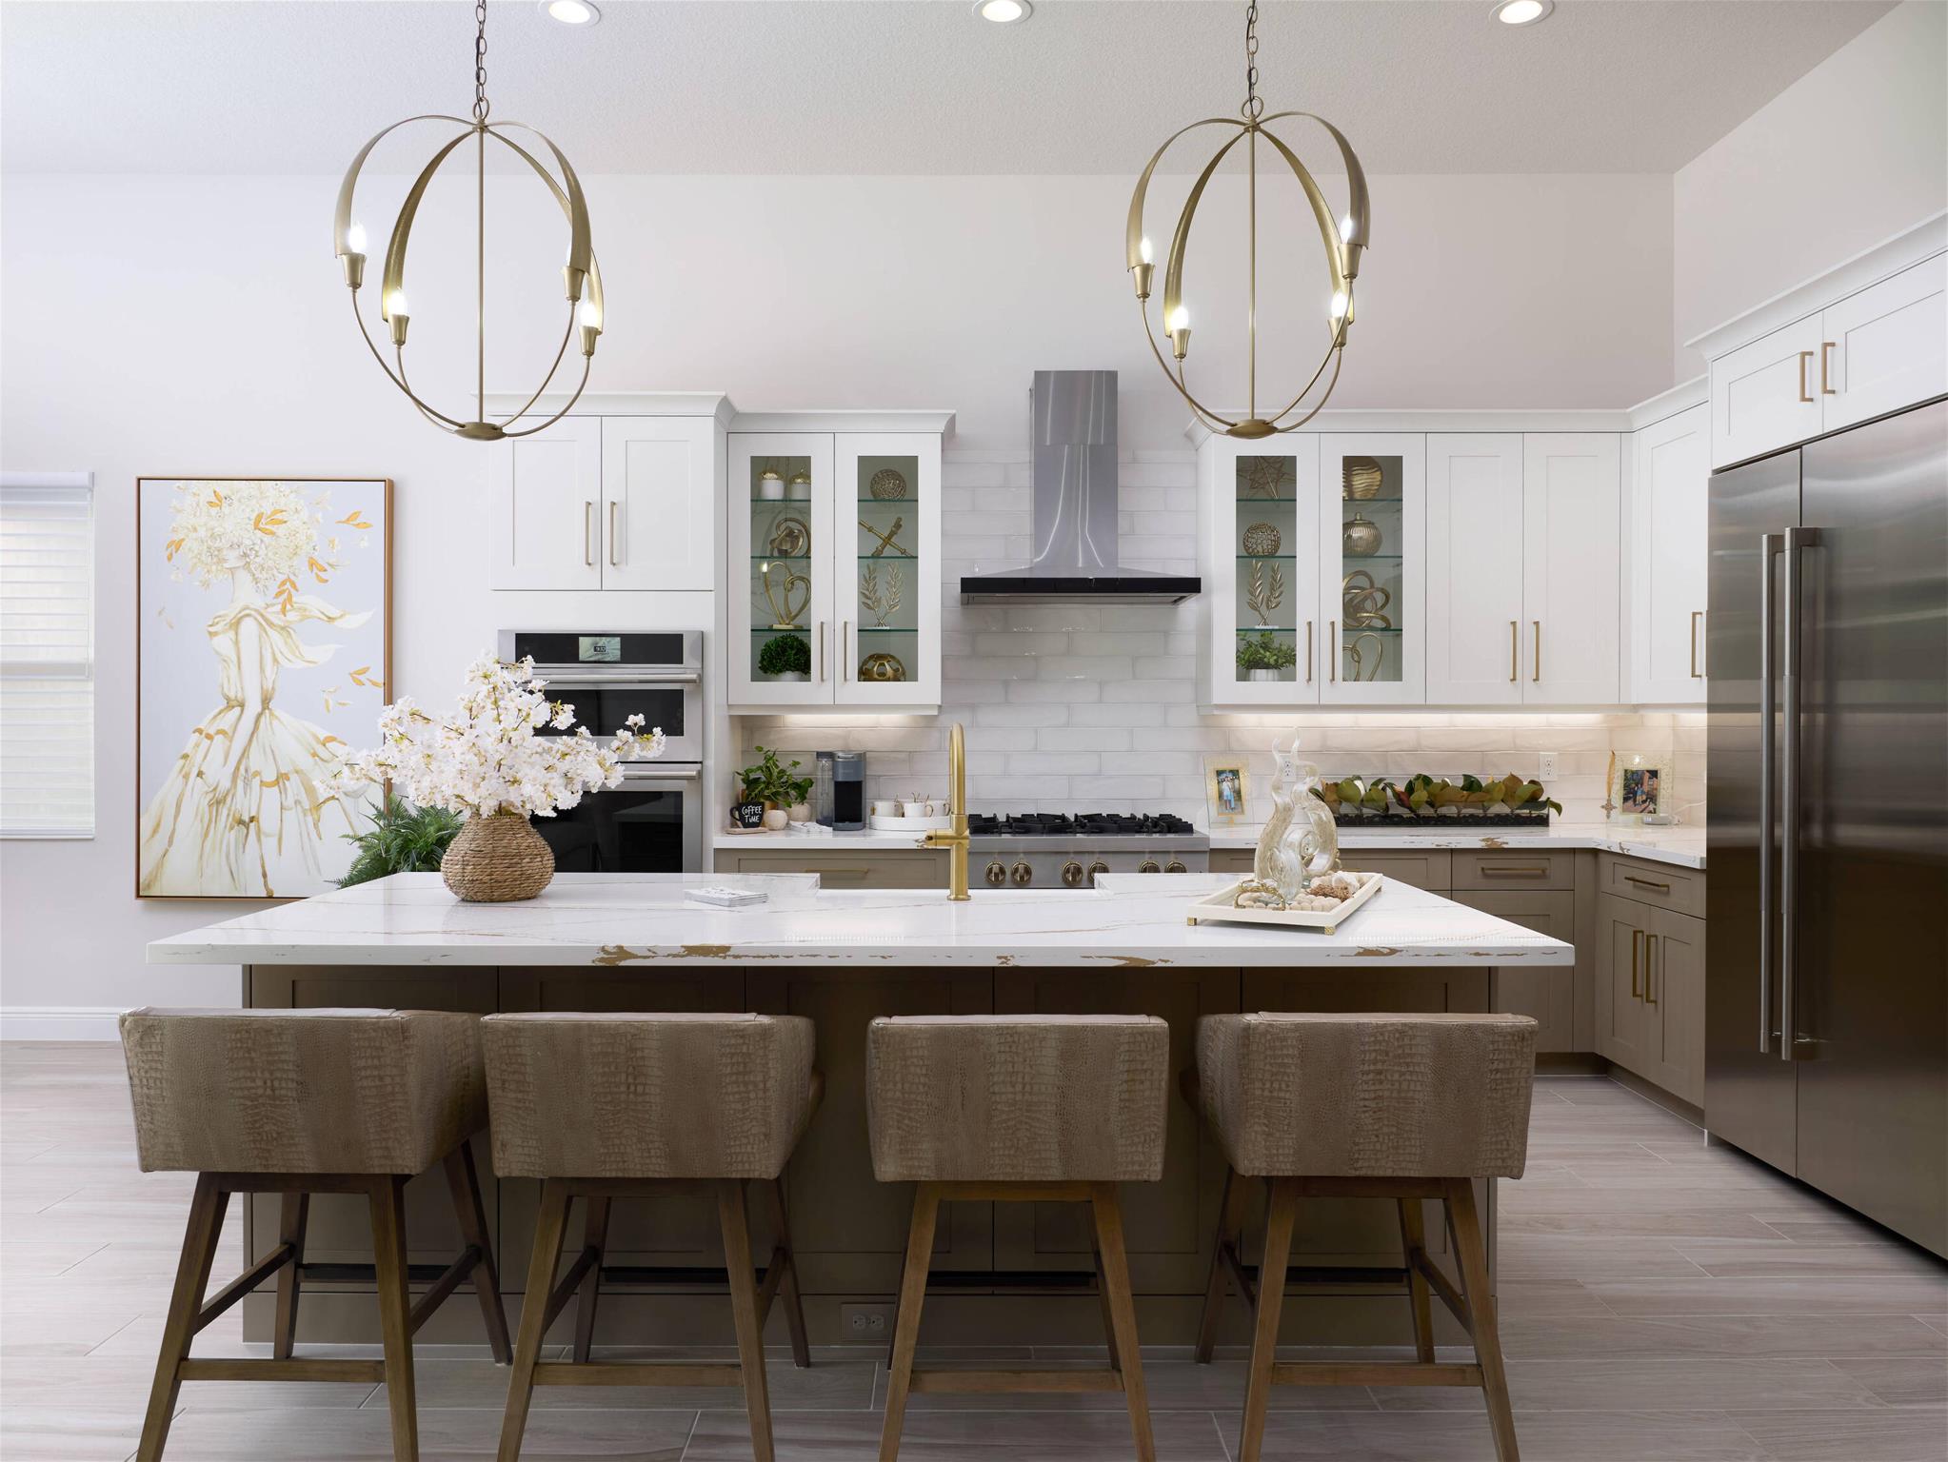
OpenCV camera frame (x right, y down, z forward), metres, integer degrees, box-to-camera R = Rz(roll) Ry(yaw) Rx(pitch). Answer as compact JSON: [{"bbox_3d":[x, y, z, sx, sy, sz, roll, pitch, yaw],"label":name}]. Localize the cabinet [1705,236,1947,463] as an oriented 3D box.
[{"bbox_3d":[2.630,-0.978,3.690,0.630,0.355,1.110,0,0,0],"label":"cabinet"}]

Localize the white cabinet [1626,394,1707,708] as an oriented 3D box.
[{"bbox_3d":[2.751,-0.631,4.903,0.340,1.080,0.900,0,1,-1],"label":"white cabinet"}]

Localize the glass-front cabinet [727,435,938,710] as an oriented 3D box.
[{"bbox_3d":[-0.545,-0.632,5.490,0.845,1.100,0.360,0,0,0],"label":"glass-front cabinet"}]

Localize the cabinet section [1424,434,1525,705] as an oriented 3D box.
[{"bbox_3d":[1.961,-0.635,5.460,0.386,1.065,0.335,0,0,0],"label":"cabinet section"}]

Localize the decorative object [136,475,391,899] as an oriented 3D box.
[{"bbox_3d":[-2.955,-0.174,5.640,1.050,1.750,0.060,0,0,0],"label":"decorative object"}]

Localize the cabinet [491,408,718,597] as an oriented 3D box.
[{"bbox_3d":[-1.386,-0.857,5.303,0.844,0.671,0.600,0,1,-1],"label":"cabinet"}]

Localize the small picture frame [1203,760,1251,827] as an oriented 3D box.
[{"bbox_3d":[1.018,0.250,5.450,0.185,0.295,0.030,0,-14,-5],"label":"small picture frame"}]

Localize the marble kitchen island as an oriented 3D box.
[{"bbox_3d":[-0.228,0.872,3.251,2.787,0.914,1.210,0,1,-1],"label":"marble kitchen island"}]

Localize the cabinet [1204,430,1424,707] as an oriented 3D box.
[{"bbox_3d":[1.363,-0.635,5.490,0.845,1.085,0.360,0,0,0],"label":"cabinet"}]

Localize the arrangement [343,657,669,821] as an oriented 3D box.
[{"bbox_3d":[-1.165,0.017,3.344,0.776,0.405,0.600,0,1,-1],"label":"arrangement"}]

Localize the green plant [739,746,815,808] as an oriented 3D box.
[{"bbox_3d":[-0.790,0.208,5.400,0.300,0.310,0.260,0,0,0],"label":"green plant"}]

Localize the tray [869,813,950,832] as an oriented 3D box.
[{"bbox_3d":[-0.244,0.365,5.416,0.336,0.058,0.330,0,1,-1],"label":"tray"}]

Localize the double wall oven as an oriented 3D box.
[{"bbox_3d":[-1.387,0.167,5.253,0.764,1.084,0.580,0,1,-1],"label":"double wall oven"}]

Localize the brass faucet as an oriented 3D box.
[{"bbox_3d":[-0.063,0.190,3.330,0.115,0.417,0.250,0,0,-3],"label":"brass faucet"}]

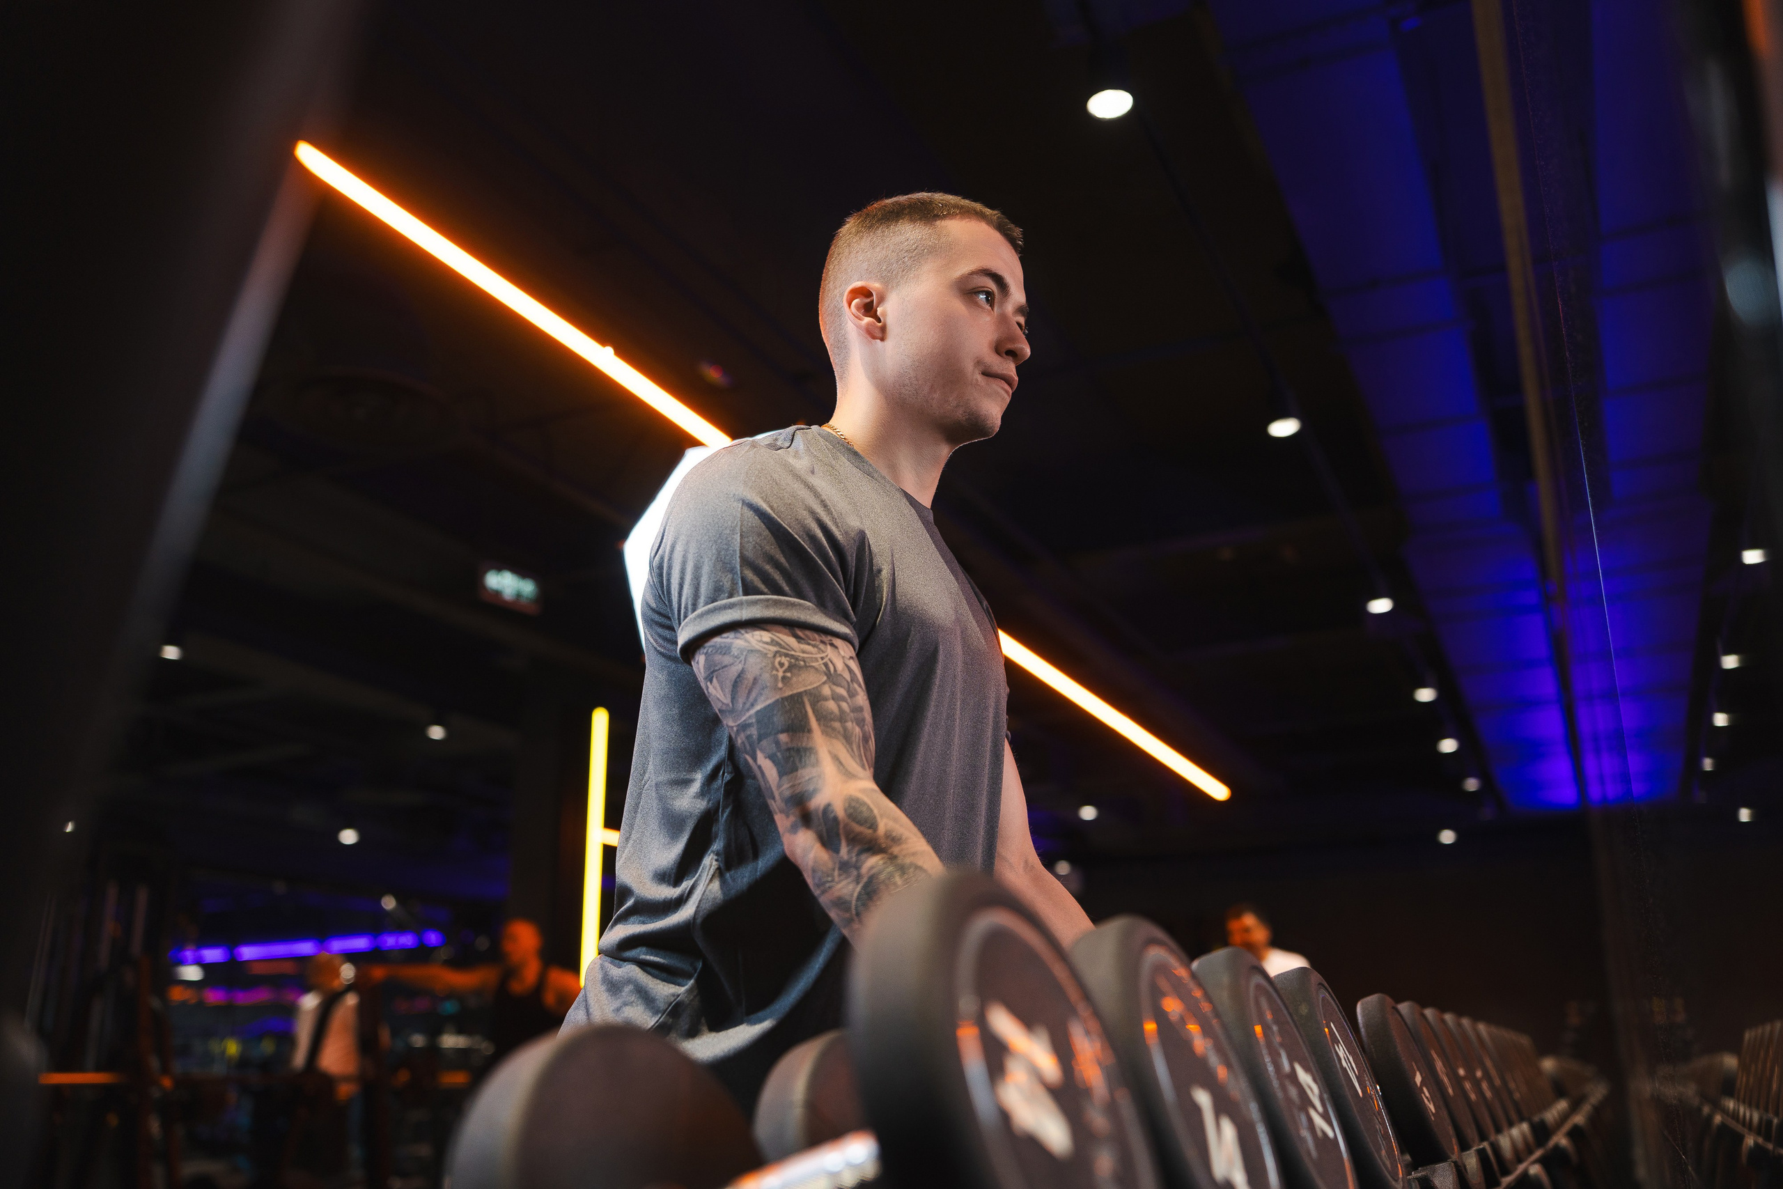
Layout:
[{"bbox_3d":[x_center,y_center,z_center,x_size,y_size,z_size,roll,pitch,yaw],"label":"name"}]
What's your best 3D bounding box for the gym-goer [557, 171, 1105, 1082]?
[{"bbox_3d":[-0.049,0.457,1.098,0.540,1.710,0.560,-9,-21,25],"label":"gym-goer"}]

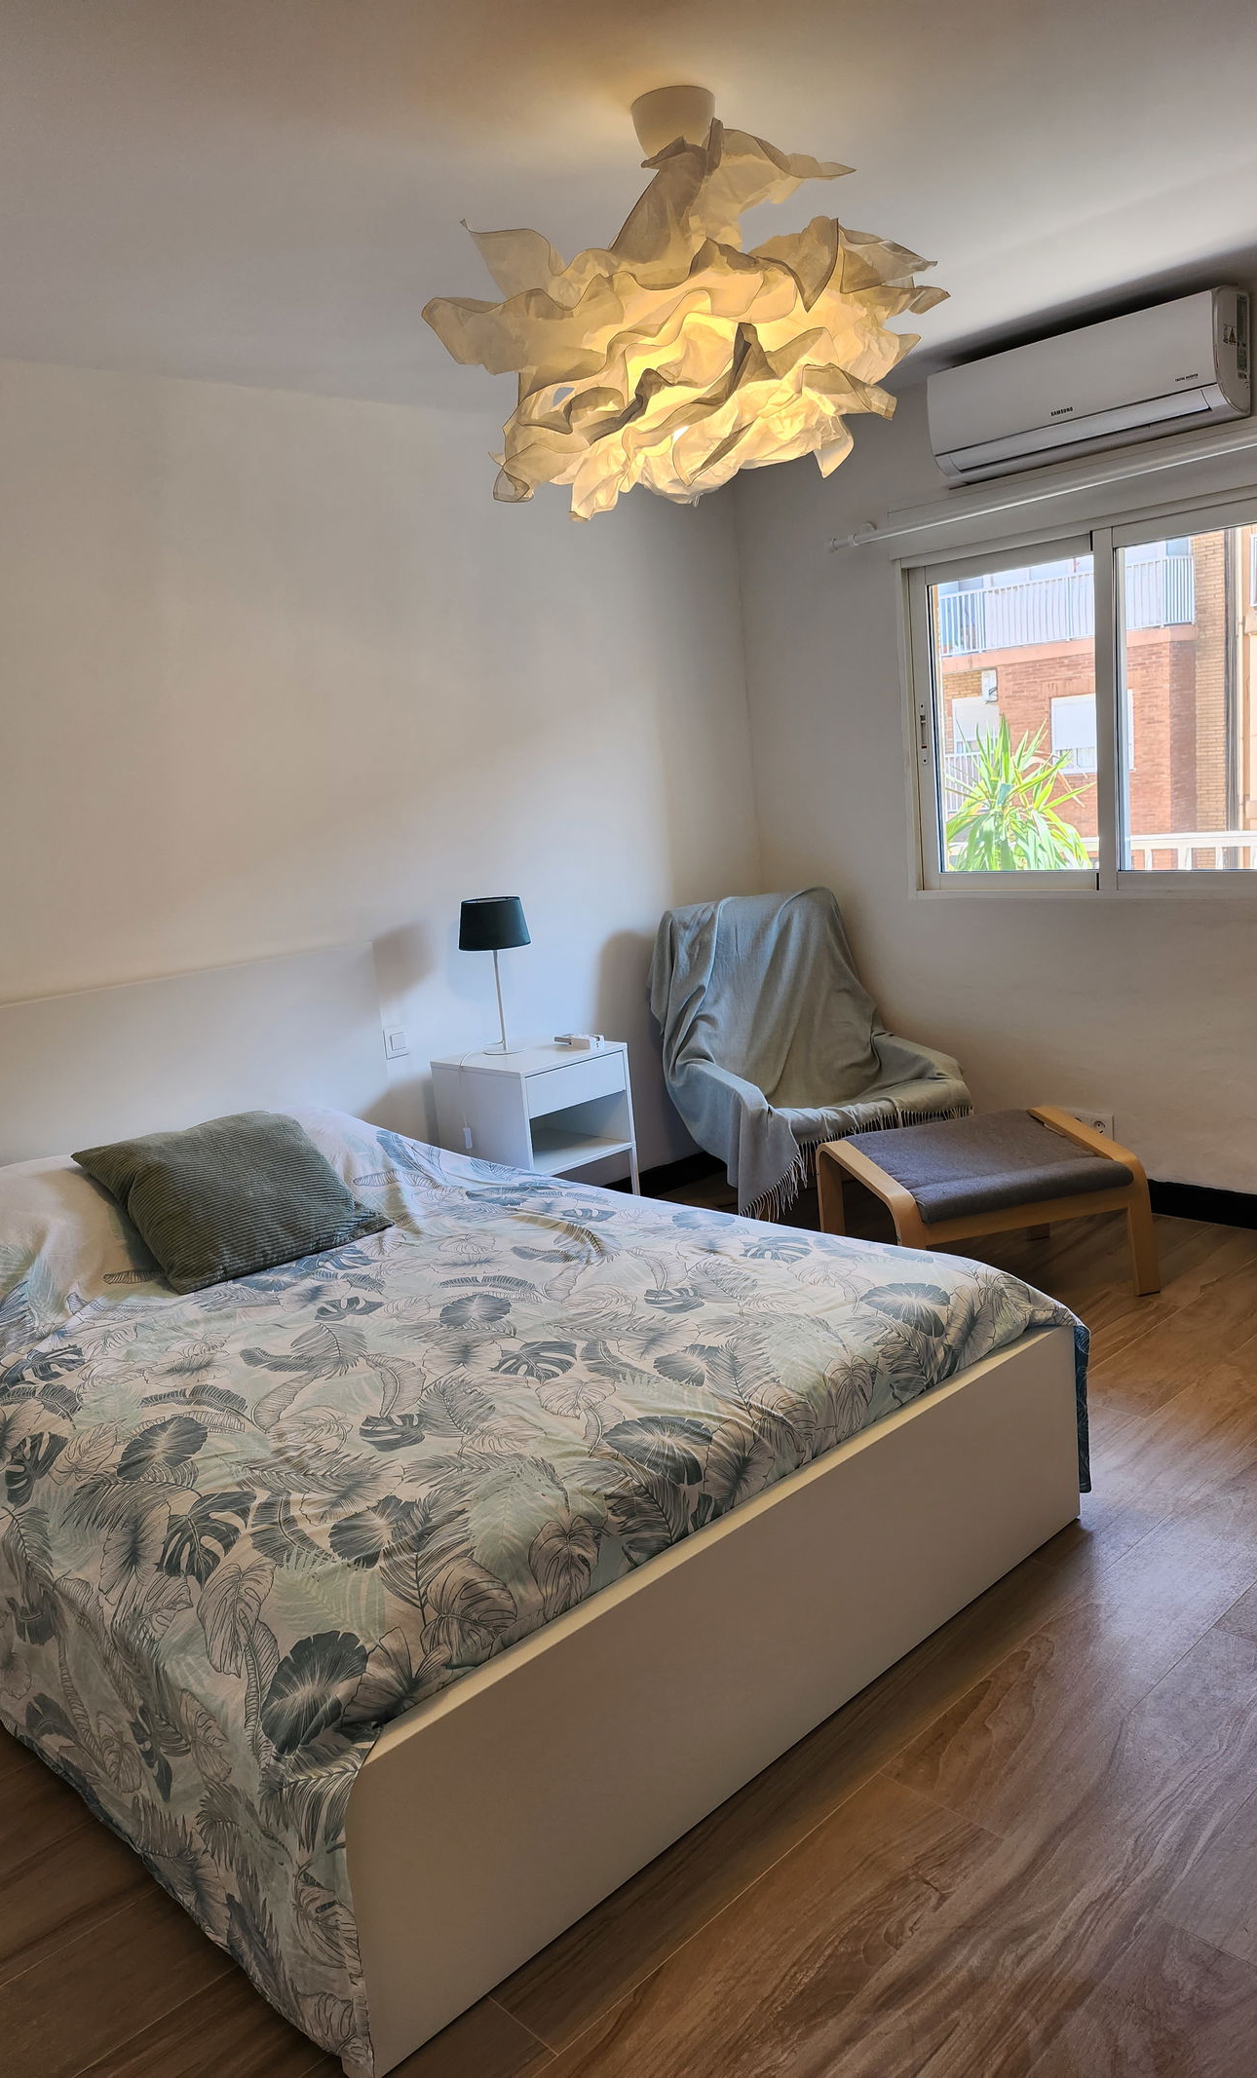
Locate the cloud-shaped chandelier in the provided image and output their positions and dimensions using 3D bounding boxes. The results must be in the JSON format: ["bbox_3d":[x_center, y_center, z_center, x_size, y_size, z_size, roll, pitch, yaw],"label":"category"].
[{"bbox_3d":[0.090,-1.199,2.390,0.860,0.640,0.860,-15,14,-42],"label":"cloud-shaped chandelier"}]

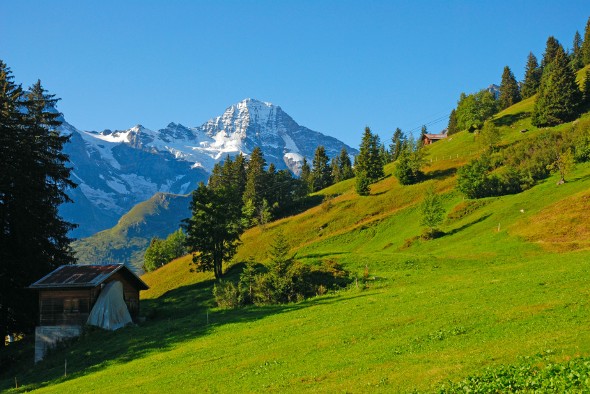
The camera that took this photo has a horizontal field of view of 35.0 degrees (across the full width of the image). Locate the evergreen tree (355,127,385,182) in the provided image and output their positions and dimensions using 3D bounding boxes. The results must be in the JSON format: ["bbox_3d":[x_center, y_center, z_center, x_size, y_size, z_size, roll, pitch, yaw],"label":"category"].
[{"bbox_3d":[17.935,-10.232,225.000,7.006,13.279,7.006,0,-7,0],"label":"evergreen tree"}]

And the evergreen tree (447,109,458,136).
[{"bbox_3d":[49.337,-23.117,290.000,4.515,8.558,4.515,0,-7,0],"label":"evergreen tree"}]

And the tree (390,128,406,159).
[{"bbox_3d":[21.490,-10.745,195.000,3.441,7.094,3.370,0,-6,0],"label":"tree"}]

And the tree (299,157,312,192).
[{"bbox_3d":[2.236,-4.371,190.000,2.564,6.912,2.511,0,-6,0],"label":"tree"}]

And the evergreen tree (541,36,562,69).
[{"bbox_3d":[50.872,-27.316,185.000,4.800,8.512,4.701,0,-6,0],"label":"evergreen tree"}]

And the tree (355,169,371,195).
[{"bbox_3d":[14.445,-2.889,200.000,3.321,5.480,3.321,0,-7,0],"label":"tree"}]

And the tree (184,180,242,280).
[{"bbox_3d":[-8.284,3.405,95.000,5.719,9.612,5.719,0,-7,0],"label":"tree"}]

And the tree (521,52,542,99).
[{"bbox_3d":[67.058,-34.451,265.000,6.051,12.847,6.051,0,-7,0],"label":"tree"}]

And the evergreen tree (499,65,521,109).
[{"bbox_3d":[43.607,-22.159,190.000,4.338,8.742,4.249,0,-6,0],"label":"evergreen tree"}]

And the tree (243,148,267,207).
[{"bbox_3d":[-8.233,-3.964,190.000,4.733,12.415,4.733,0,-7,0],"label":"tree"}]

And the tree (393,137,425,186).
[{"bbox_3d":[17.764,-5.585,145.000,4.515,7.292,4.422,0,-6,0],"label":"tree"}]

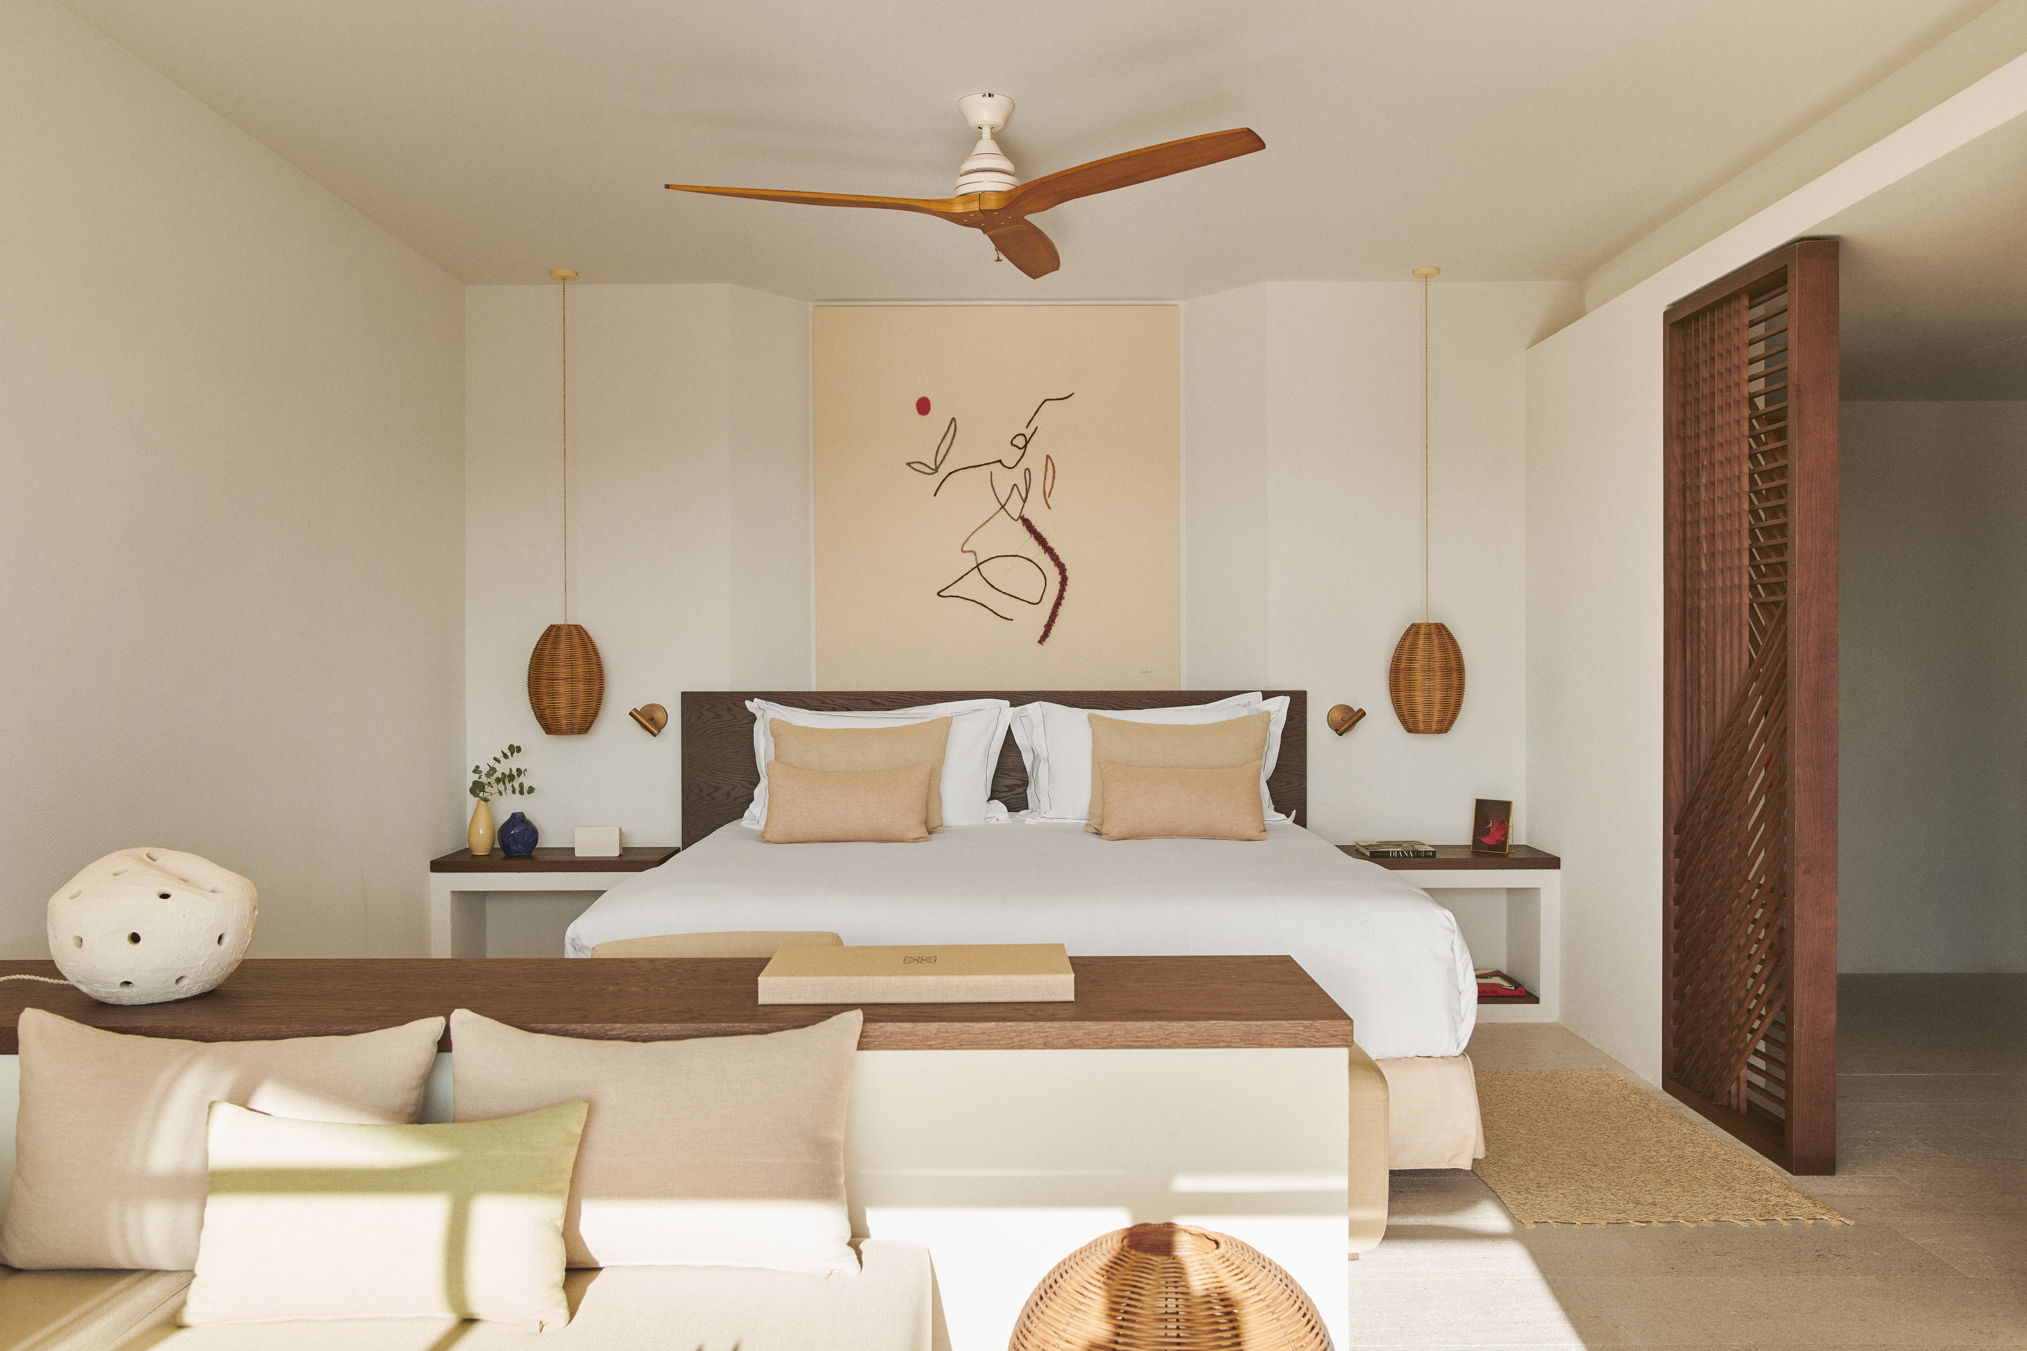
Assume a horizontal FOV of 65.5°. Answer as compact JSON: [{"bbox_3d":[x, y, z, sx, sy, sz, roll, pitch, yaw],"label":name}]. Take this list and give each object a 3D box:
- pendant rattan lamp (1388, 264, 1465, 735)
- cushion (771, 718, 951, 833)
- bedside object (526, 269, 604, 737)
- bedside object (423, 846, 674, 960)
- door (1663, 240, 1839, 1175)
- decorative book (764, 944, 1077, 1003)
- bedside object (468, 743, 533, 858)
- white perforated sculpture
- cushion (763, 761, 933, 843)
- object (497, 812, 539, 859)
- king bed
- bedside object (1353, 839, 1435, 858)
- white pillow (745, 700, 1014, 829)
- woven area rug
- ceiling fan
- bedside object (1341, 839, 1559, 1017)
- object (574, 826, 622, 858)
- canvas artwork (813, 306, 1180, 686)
[{"bbox_3d":[1.437,-0.597,5.458,0.265,1.610,0.265,0,0,0],"label":"pendant rattan lamp"},{"bbox_3d":[-0.495,0.325,5.120,0.580,0.400,0.130,0,-25,0],"label":"cushion"},{"bbox_3d":[-1.601,-0.616,5.612,0.266,1.653,0.266,0,1,-1],"label":"bedside object"},{"bbox_3d":[-1.555,0.886,5.456,0.790,0.545,0.360,0,0,0],"label":"bedside object"},{"bbox_3d":[1.980,0.081,4.291,0.117,2.303,0.756,0,1,-1],"label":"door"},{"bbox_3d":[-0.152,0.488,2.581,0.490,0.043,0.255,0,0,-2],"label":"decorative book"},{"bbox_3d":[-1.836,0.438,5.633,0.237,0.403,0.181,0,1,-1],"label":"bedside object"},{"bbox_3d":[-1.389,0.396,2.532,0.307,0.237,0.287,0,1,-1],"label":"white perforated sculpture"},{"bbox_3d":[-0.526,0.398,4.959,0.529,0.257,0.121,0,-21,-1],"label":"cushion"},{"bbox_3d":[-1.777,0.560,5.645,0.141,0.158,0.139,0,1,-1],"label":"object"},{"bbox_3d":[-0.027,0.646,4.795,2.258,1.152,2.096,0,1,-1],"label":"king bed"},{"bbox_3d":[1.315,0.601,5.424,0.228,0.024,0.280,0,0,-2],"label":"bedside object"},{"bbox_3d":[-0.467,0.302,5.370,0.900,0.480,0.180,0,-25,0],"label":"white pillow"},{"bbox_3d":[1.413,1.163,3.992,0.690,0.012,1.260,0,0,-1],"label":"woven area rug"},{"bbox_3d":[-0.121,-1.244,3.945,1.371,0.353,1.250,0,1,-1],"label":"ceiling fan"},{"bbox_3d":[1.435,0.884,5.472,0.800,0.545,0.360,0,0,0],"label":"bedside object"},{"bbox_3d":[-1.482,0.586,5.618,0.161,0.109,0.045,0,1,-1],"label":"object"},{"bbox_3d":[-0.060,-0.652,5.905,1.375,1.465,0.040,0,0,0],"label":"canvas artwork"}]

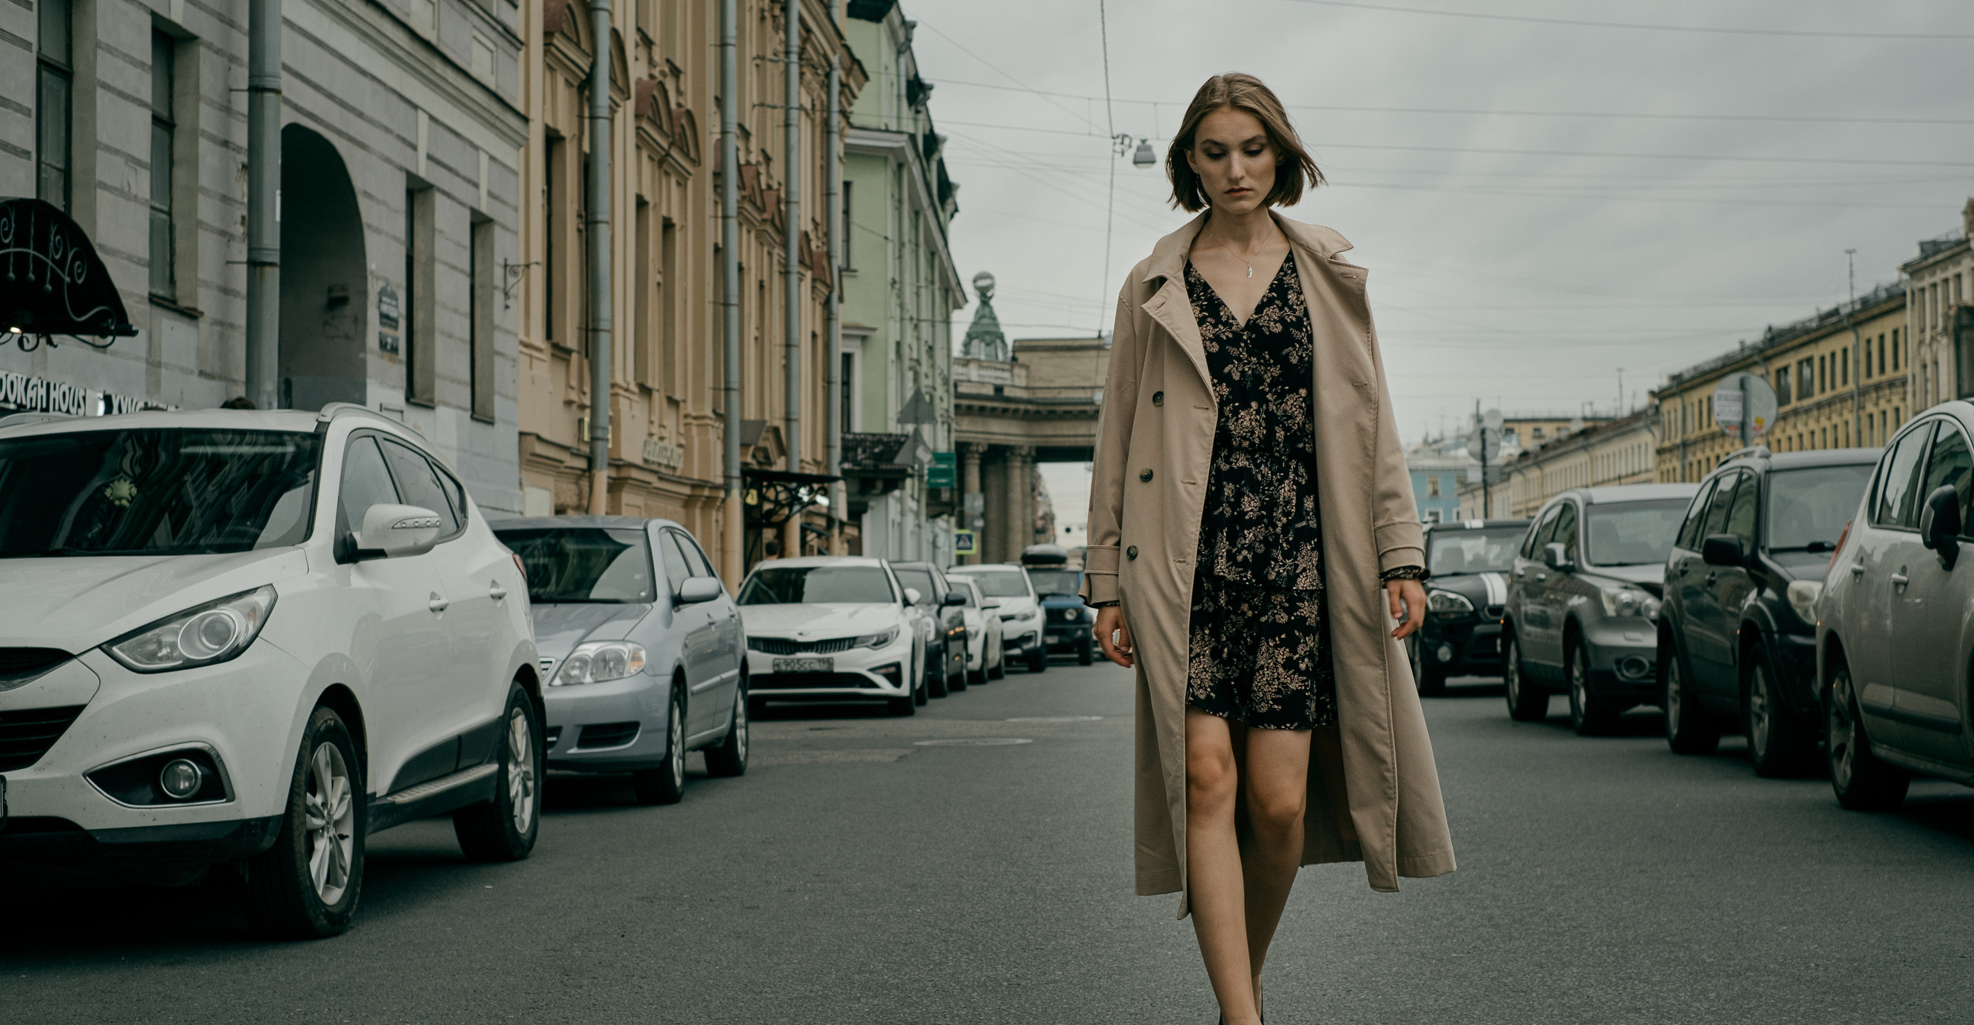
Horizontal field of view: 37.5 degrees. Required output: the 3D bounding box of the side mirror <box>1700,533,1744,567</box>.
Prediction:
[{"bbox_3d":[3.890,0.200,15.400,0.205,0.175,0.140,0,-2,6],"label":"side mirror"}]

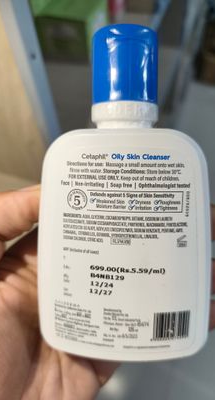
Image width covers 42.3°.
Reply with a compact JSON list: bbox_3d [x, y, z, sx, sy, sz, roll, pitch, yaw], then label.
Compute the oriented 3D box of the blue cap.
[{"bbox_3d":[0.007,-0.051,0.108,0.025,0.026,0.025,1,11,0],"label":"blue cap"}]

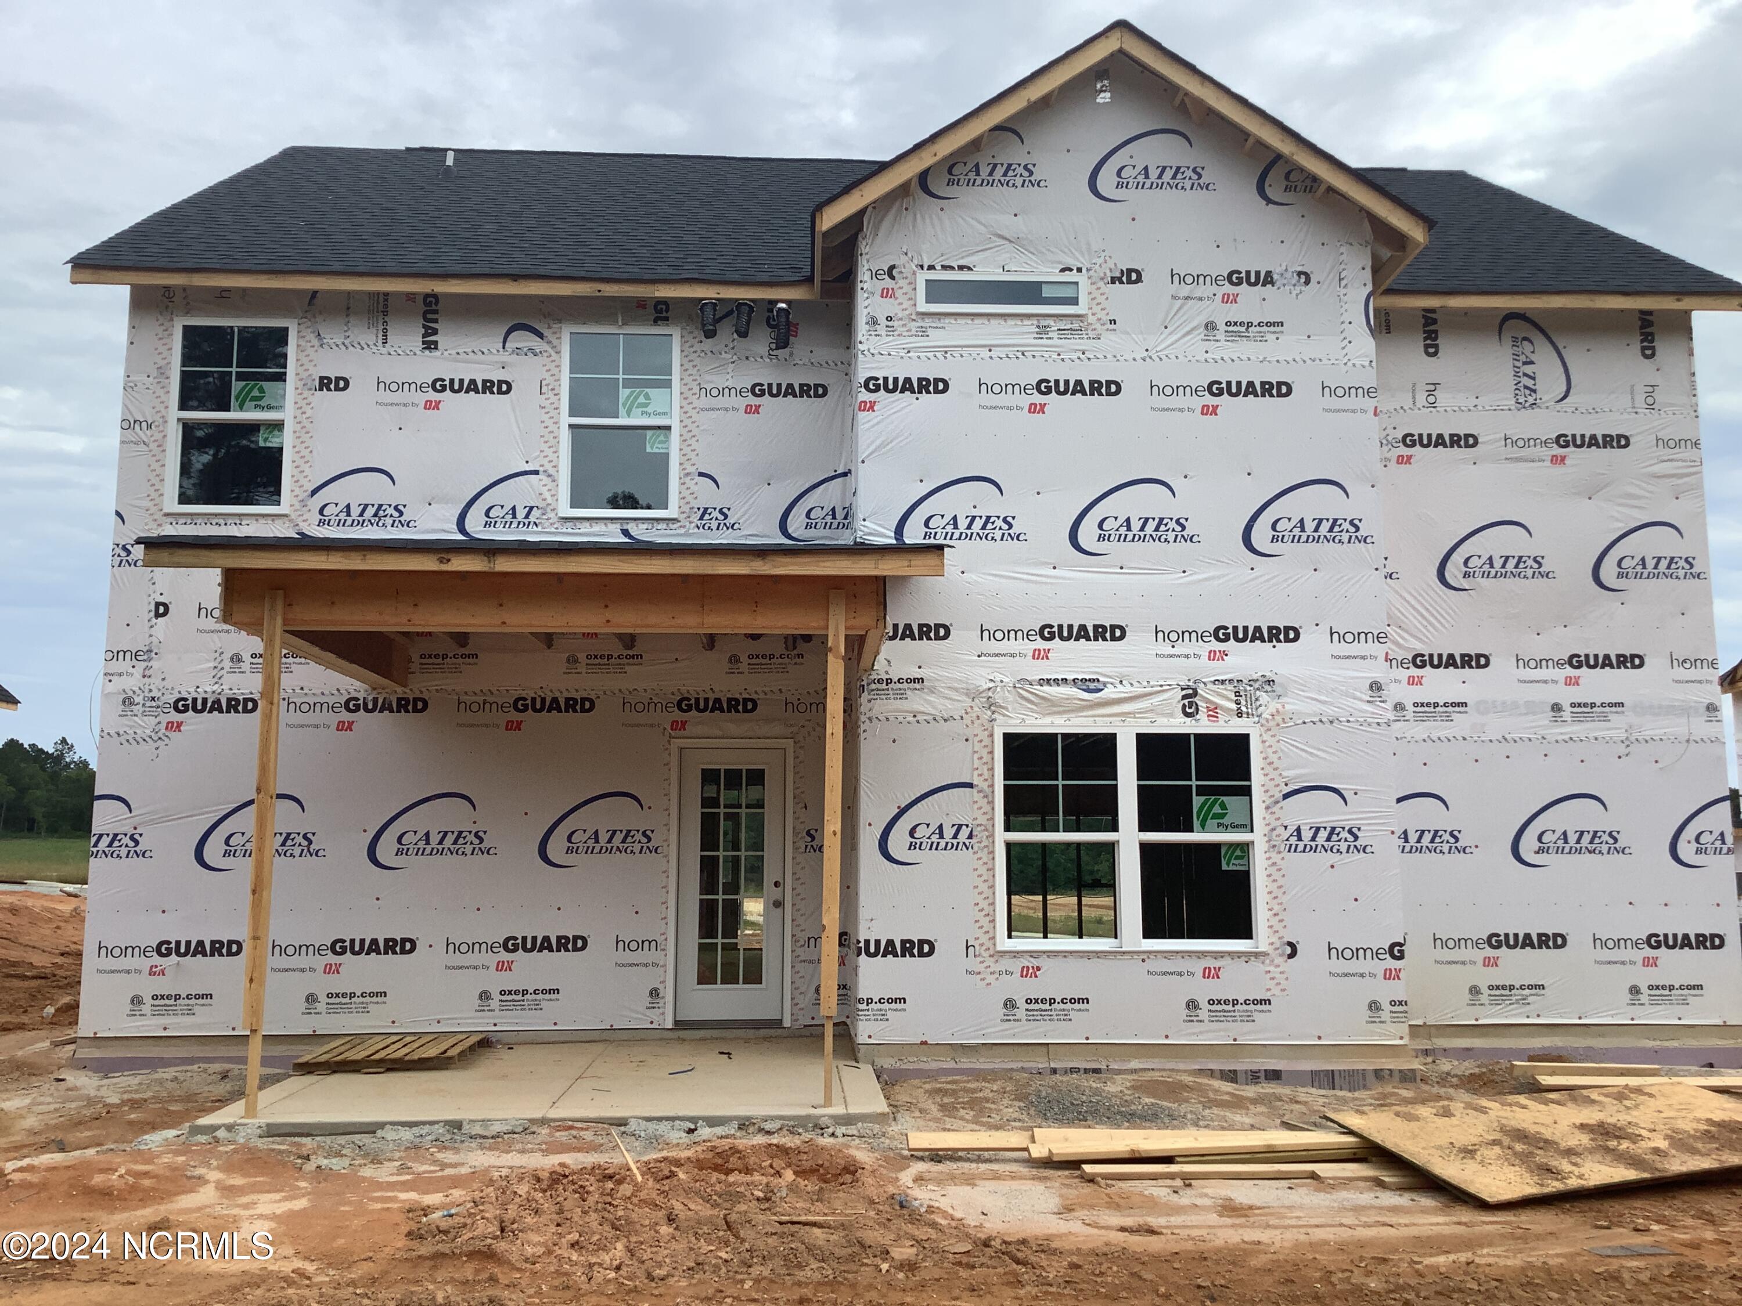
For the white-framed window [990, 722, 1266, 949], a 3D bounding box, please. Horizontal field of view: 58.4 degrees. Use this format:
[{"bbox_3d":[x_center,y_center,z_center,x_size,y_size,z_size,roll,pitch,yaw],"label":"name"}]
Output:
[{"bbox_3d":[1.778,1.278,10.755,1.839,1.530,0.100,0,-7,-3],"label":"white-framed window"}]

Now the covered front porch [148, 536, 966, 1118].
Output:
[{"bbox_3d":[-1.844,0.911,10.037,4.324,3.550,3.400,0,-7,-3],"label":"covered front porch"}]

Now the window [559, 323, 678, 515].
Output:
[{"bbox_3d":[-1.941,-1.785,12.102,0.918,1.530,0.100,0,-7,-3],"label":"window"}]

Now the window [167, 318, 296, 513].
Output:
[{"bbox_3d":[-4.874,-1.802,11.927,0.918,1.530,0.100,0,-7,-3],"label":"window"}]

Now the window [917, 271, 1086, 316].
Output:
[{"bbox_3d":[0.945,-2.570,11.196,1.226,0.307,0.100,0,-7,-3],"label":"window"}]

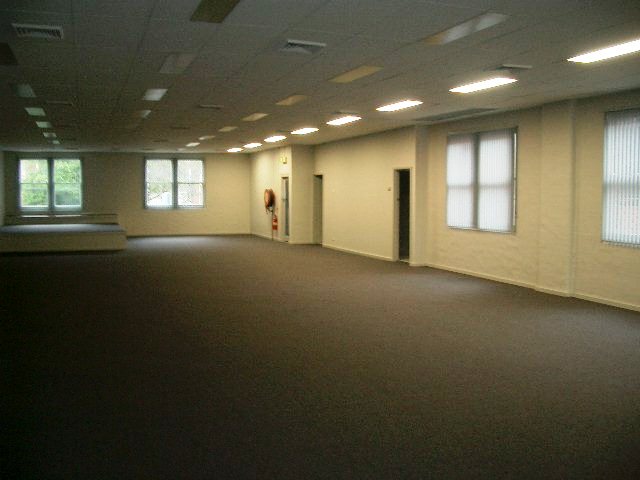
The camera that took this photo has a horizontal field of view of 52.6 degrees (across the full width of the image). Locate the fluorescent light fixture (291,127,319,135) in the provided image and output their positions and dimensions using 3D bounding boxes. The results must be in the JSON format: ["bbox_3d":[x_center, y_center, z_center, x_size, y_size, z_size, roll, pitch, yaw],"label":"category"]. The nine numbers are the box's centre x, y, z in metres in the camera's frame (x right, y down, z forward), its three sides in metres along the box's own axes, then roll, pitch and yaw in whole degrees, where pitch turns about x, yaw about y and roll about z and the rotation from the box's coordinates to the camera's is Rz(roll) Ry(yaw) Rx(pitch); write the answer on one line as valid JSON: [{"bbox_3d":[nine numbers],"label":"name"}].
[{"bbox_3d":[-0.357,-2.538,15.032,0.287,0.079,1.156,-2,5,-20],"label":"fluorescent light fixture"}]

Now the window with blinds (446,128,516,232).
[{"bbox_3d":[3.002,-1.116,12.156,0.119,1.828,2.223,-2,5,-20],"label":"window with blinds"}]

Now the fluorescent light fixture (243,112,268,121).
[{"bbox_3d":[-1.218,-2.318,12.198,0.287,0.079,1.156,-2,5,-20],"label":"fluorescent light fixture"}]

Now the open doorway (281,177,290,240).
[{"bbox_3d":[-1.056,-0.960,20.416,0.138,2.075,0.869,-2,5,-20],"label":"open doorway"}]

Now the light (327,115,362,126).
[{"bbox_3d":[0.461,-2.370,12.812,0.287,0.079,1.156,-2,5,-20],"label":"light"}]

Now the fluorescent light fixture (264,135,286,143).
[{"bbox_3d":[-1.174,-2.706,17.251,0.287,0.079,1.156,-2,5,-20],"label":"fluorescent light fixture"}]

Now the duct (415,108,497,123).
[{"bbox_3d":[2.433,-2.293,11.857,0.563,0.069,1.927,-2,5,-20],"label":"duct"}]

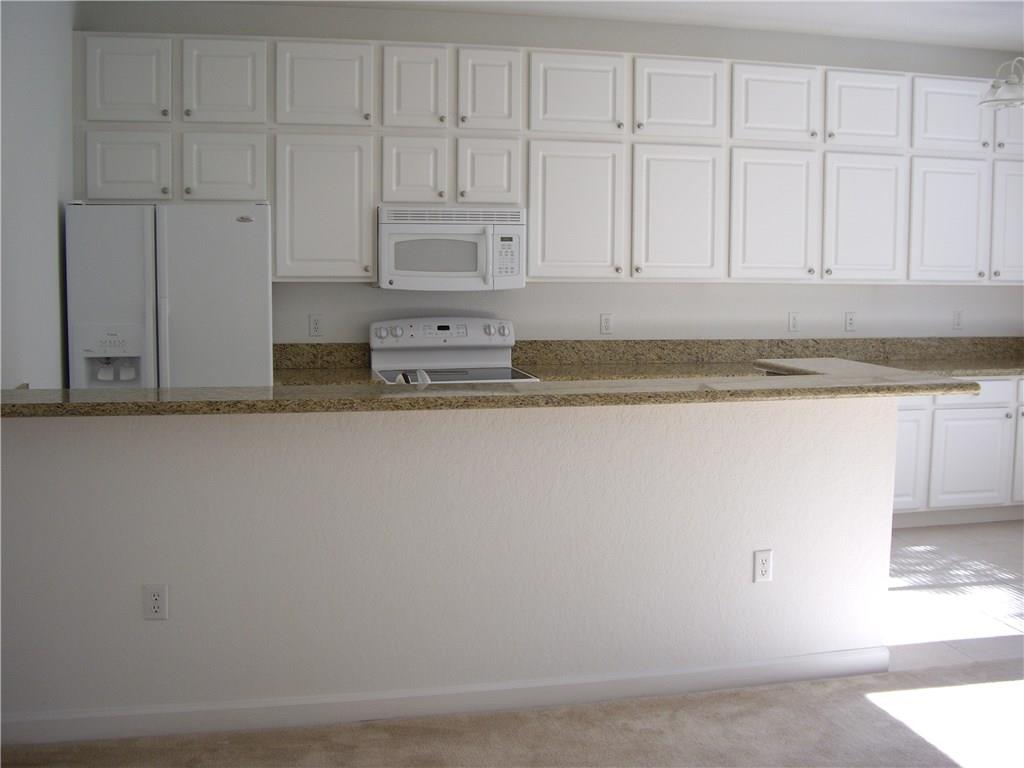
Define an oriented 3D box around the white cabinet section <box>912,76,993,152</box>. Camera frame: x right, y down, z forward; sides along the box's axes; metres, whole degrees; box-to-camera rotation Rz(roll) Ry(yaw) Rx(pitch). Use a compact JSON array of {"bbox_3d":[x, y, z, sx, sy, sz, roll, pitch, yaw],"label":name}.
[{"bbox_3d":[2.461,-1.540,6.464,0.527,0.429,0.310,-1,5,-13],"label":"white cabinet section"}]

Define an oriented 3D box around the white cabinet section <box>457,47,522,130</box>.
[{"bbox_3d":[-0.150,-1.518,5.871,0.343,0.422,0.320,-1,6,-13],"label":"white cabinet section"}]

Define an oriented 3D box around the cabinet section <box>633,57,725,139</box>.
[{"bbox_3d":[0.846,-1.530,6.082,0.521,0.431,0.310,-1,5,-13],"label":"cabinet section"}]

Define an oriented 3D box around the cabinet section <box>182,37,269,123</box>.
[{"bbox_3d":[-1.424,-1.478,5.547,0.398,0.403,0.310,-1,5,-13],"label":"cabinet section"}]

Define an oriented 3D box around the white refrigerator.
[{"bbox_3d":[-1.620,0.011,5.464,0.911,1.738,0.770,-1,6,-13],"label":"white refrigerator"}]

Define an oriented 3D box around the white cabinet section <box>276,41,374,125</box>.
[{"bbox_3d":[-0.953,-1.495,5.657,0.480,0.410,0.310,-1,5,-13],"label":"white cabinet section"}]

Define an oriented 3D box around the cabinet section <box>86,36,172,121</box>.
[{"bbox_3d":[-1.851,-1.465,5.488,0.417,0.417,0.320,-1,6,-13],"label":"cabinet section"}]

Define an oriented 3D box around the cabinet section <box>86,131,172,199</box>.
[{"bbox_3d":[-1.862,-1.063,5.520,0.417,0.338,0.320,-1,6,-13],"label":"cabinet section"}]

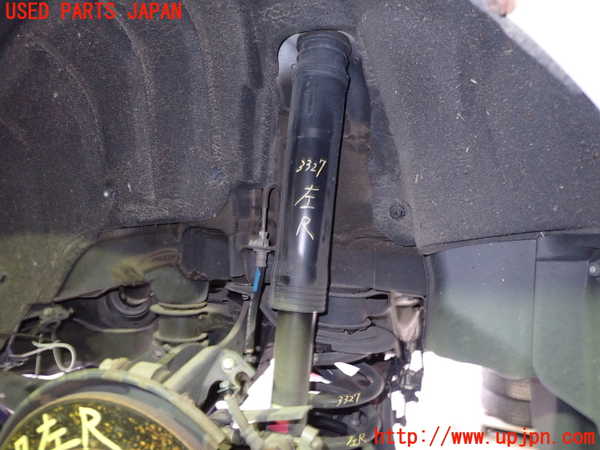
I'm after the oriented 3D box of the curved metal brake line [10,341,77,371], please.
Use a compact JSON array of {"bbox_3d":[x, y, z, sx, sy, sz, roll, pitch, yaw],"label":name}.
[{"bbox_3d":[-0.379,0.194,0.640,0.092,0.045,0.050,0,-2,0],"label":"curved metal brake line"}]

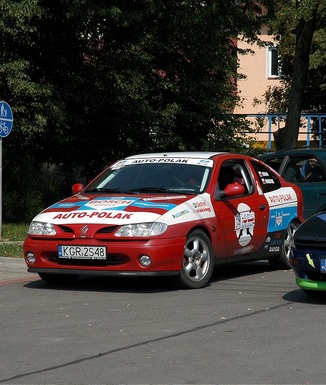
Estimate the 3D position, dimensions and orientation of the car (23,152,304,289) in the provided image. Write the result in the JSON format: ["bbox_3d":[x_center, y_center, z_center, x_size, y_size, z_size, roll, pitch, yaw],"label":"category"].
[{"bbox_3d":[0.118,0.237,17.529,1.720,1.340,3.940,0,1,26],"label":"car"}]

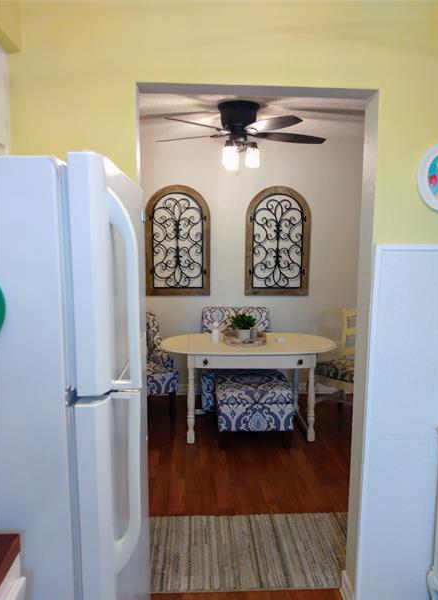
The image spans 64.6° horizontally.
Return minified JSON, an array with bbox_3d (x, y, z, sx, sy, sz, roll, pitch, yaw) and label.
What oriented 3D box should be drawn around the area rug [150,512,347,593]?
[{"bbox_3d":[0.176,1.286,1.810,1.400,0.012,0.475,0,6,-2],"label":"area rug"}]

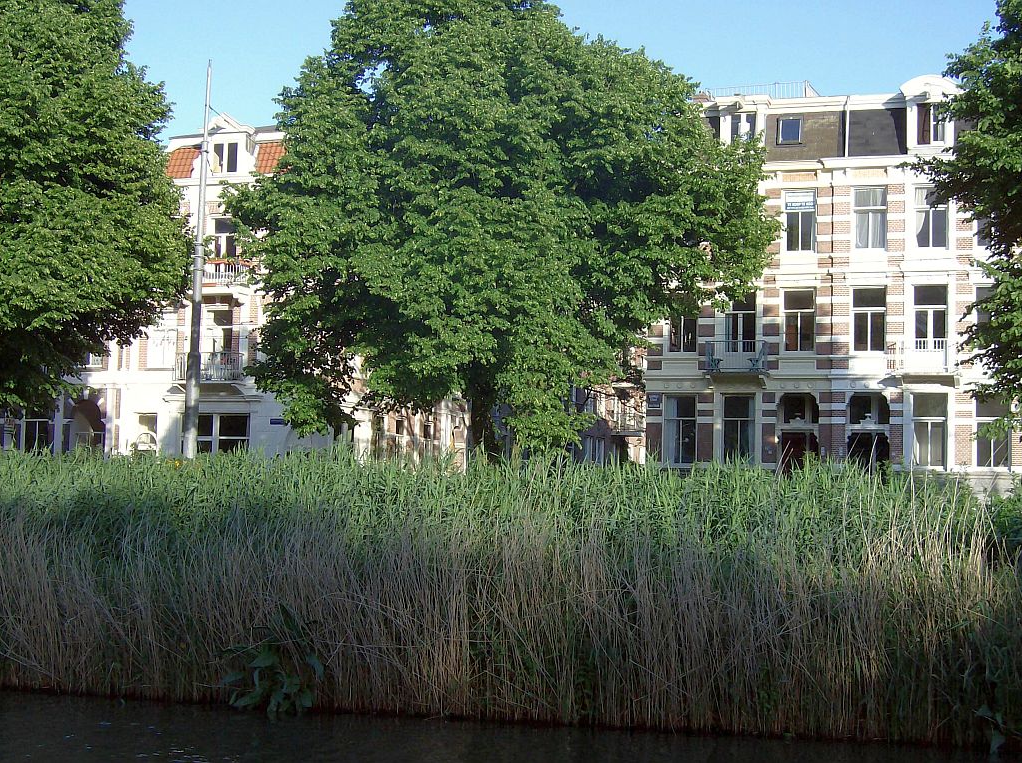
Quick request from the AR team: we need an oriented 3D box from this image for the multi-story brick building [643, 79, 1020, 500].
[{"bbox_3d":[10.784,-3.005,55.462,12.052,13.547,4.000,0,-5,18],"label":"multi-story brick building"}]

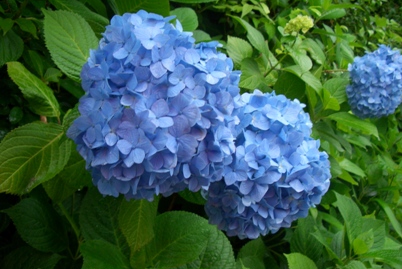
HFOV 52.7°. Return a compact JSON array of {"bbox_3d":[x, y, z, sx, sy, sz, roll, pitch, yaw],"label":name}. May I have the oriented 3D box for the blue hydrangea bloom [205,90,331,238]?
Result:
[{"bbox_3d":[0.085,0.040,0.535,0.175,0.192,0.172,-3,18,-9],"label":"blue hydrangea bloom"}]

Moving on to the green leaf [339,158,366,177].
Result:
[{"bbox_3d":[0.282,0.062,0.760,0.054,0.035,0.043,0,60,0],"label":"green leaf"}]

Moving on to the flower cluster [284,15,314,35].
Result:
[{"bbox_3d":[0.226,-0.252,0.930,0.068,0.046,0.062,0,18,0],"label":"flower cluster"}]

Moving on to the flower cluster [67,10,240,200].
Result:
[{"bbox_3d":[-0.054,-0.033,0.460,0.190,0.195,0.165,0,20,0],"label":"flower cluster"}]

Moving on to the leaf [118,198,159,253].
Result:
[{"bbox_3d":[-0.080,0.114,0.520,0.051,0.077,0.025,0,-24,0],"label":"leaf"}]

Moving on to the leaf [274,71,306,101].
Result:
[{"bbox_3d":[0.154,-0.079,0.700,0.062,0.066,0.035,3,-20,7],"label":"leaf"}]

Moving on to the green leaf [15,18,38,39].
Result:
[{"bbox_3d":[-0.300,-0.183,0.700,0.043,0.030,0.044,-3,60,-8],"label":"green leaf"}]

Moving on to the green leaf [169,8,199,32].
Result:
[{"bbox_3d":[-0.026,-0.168,0.600,0.045,0.018,0.043,0,60,-7],"label":"green leaf"}]

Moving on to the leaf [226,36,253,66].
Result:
[{"bbox_3d":[0.065,-0.139,0.680,0.045,0.022,0.052,0,60,-7],"label":"leaf"}]

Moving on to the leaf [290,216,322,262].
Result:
[{"bbox_3d":[0.162,0.159,0.620,0.053,0.035,0.091,0,60,0],"label":"leaf"}]

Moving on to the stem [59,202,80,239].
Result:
[{"bbox_3d":[-0.181,0.119,0.560,0.014,0.066,0.014,-27,0,0],"label":"stem"}]

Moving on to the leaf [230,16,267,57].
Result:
[{"bbox_3d":[0.089,-0.181,0.750,0.074,0.086,0.040,9,-20,22],"label":"leaf"}]

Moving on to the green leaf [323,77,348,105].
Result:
[{"bbox_3d":[0.296,-0.094,0.880,0.069,0.069,0.035,3,-23,8],"label":"green leaf"}]

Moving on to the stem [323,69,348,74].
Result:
[{"bbox_3d":[0.308,-0.143,0.920,0.070,0.012,0.020,0,20,0],"label":"stem"}]

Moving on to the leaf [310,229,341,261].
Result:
[{"bbox_3d":[0.189,0.166,0.610,0.048,0.030,0.057,0,60,0],"label":"leaf"}]

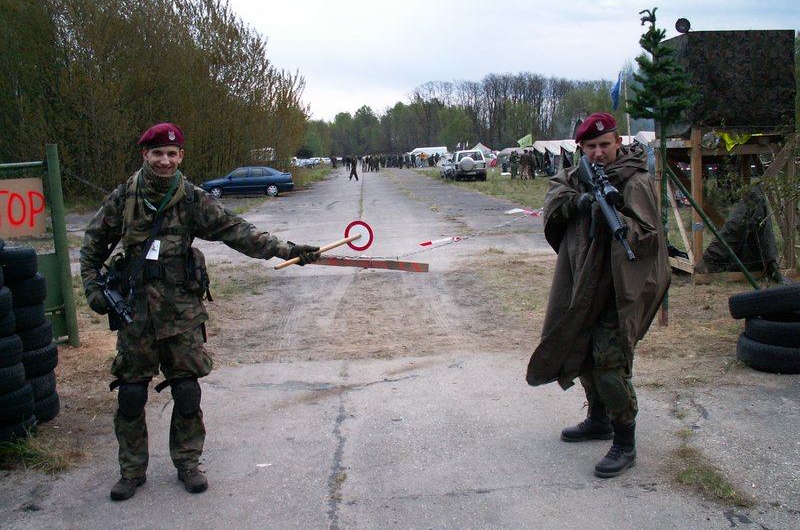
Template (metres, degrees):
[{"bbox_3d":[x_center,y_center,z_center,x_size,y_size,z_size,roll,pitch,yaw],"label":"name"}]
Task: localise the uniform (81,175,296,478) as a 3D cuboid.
[{"bbox_3d":[-1.037,0.319,4.004,1.030,1.500,0.430,-3,8,-9],"label":"uniform"}]

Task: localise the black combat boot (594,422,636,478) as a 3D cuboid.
[{"bbox_3d":[1.137,0.947,4.234,0.115,0.220,0.305,4,10,37],"label":"black combat boot"}]

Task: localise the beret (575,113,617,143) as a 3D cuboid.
[{"bbox_3d":[1.014,-0.702,4.196,0.215,0.145,0.250,1,8,18],"label":"beret"}]

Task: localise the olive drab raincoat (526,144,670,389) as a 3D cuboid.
[{"bbox_3d":[1.063,0.002,4.290,0.730,1.250,0.550,2,8,21],"label":"olive drab raincoat"}]

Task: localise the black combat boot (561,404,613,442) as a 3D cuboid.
[{"bbox_3d":[1.096,0.888,4.676,0.305,0.220,0.115,-3,8,-8],"label":"black combat boot"}]

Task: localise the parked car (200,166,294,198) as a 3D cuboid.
[{"bbox_3d":[-6.938,-3.785,36.800,4.150,1.410,1.660,-2,8,-5],"label":"parked car"}]

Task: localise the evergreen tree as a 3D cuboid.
[{"bbox_3d":[2.466,-0.902,7.600,0.620,2.920,0.600,0,8,11],"label":"evergreen tree"}]

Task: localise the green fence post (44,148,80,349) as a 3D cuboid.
[{"bbox_3d":[-3.015,-0.165,7.260,0.105,1.817,0.105,-5,8,-11],"label":"green fence post"}]

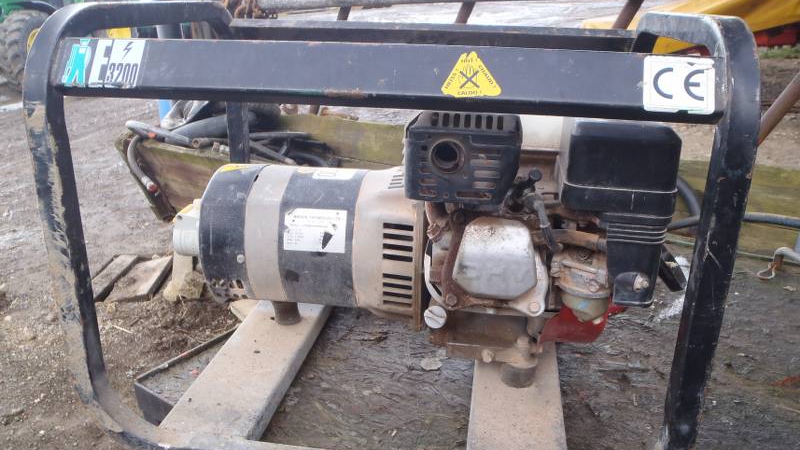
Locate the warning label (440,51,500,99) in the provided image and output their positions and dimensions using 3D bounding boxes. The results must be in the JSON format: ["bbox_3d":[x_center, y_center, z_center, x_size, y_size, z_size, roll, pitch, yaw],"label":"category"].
[{"bbox_3d":[0.057,-0.118,0.508,0.047,0.037,0.001,4,-3,9],"label":"warning label"}]

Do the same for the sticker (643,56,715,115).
[{"bbox_3d":[0.209,-0.105,0.485,0.052,0.042,0.001,4,-3,9],"label":"sticker"}]

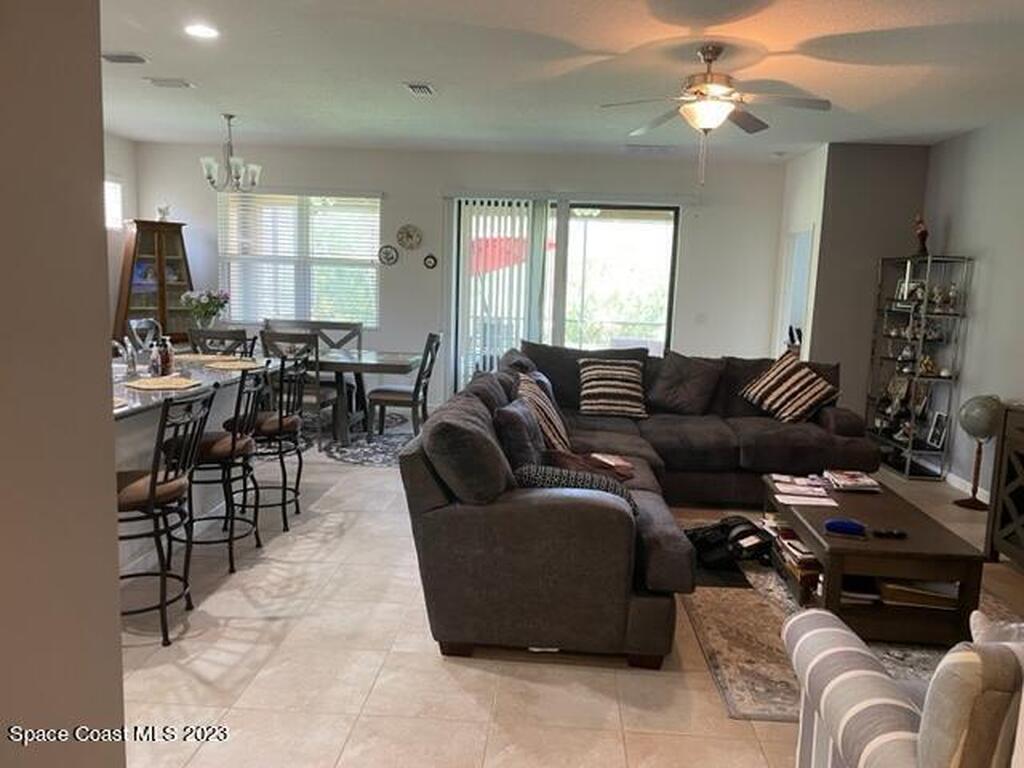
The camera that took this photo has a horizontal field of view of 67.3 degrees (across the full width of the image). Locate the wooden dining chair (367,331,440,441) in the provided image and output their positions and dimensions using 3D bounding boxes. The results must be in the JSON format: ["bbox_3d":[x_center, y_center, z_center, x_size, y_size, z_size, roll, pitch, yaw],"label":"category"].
[{"bbox_3d":[-1.030,0.015,7.332,0.606,1.030,0.465,2,8,3],"label":"wooden dining chair"}]

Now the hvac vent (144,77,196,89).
[{"bbox_3d":[-2.433,-2.142,5.497,0.333,0.025,0.242,2,8,3],"label":"hvac vent"}]

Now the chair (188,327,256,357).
[{"bbox_3d":[-2.583,0.009,6.976,0.475,1.030,0.586,1,8,-4],"label":"chair"}]

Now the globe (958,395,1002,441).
[{"bbox_3d":[3.389,0.242,5.563,0.313,0.323,0.313,2,8,3],"label":"globe"}]

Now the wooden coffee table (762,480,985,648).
[{"bbox_3d":[1.790,0.858,4.027,0.667,0.434,1.273,3,8,5],"label":"wooden coffee table"}]

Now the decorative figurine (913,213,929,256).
[{"bbox_3d":[3.371,-1.219,6.341,0.110,0.330,0.120,2,8,3],"label":"decorative figurine"}]

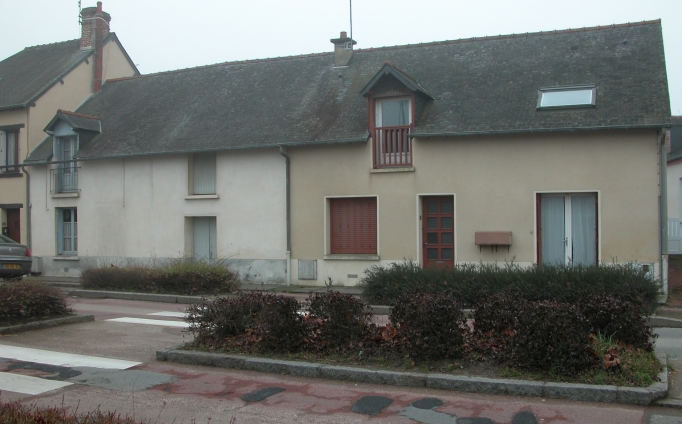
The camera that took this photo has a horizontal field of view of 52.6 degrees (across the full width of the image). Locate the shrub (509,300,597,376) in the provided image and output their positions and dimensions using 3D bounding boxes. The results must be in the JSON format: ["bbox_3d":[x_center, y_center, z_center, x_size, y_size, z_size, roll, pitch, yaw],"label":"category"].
[{"bbox_3d":[2.200,1.250,7.200,0.850,0.710,0.800,-1,0,24],"label":"shrub"}]

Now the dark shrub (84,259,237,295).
[{"bbox_3d":[-4.050,1.380,15.300,3.750,0.640,1.000,-1,0,24],"label":"dark shrub"}]

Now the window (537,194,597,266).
[{"bbox_3d":[4.816,0.606,14.668,1.300,2.000,0.150,-1,0,22],"label":"window"}]

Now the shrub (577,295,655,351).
[{"bbox_3d":[3.056,1.282,7.635,0.780,0.660,0.750,-1,-1,24],"label":"shrub"}]

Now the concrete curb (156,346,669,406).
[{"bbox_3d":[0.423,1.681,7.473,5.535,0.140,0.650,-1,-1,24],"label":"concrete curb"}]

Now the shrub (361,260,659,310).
[{"bbox_3d":[2.899,1.270,12.274,5.000,0.820,1.200,-1,-1,23],"label":"shrub"}]

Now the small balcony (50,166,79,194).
[{"bbox_3d":[-7.980,-0.867,19.945,1.080,0.850,0.220,-1,0,23],"label":"small balcony"}]

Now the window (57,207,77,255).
[{"bbox_3d":[-8.216,0.594,20.659,0.859,1.416,0.170,-1,-1,27],"label":"window"}]

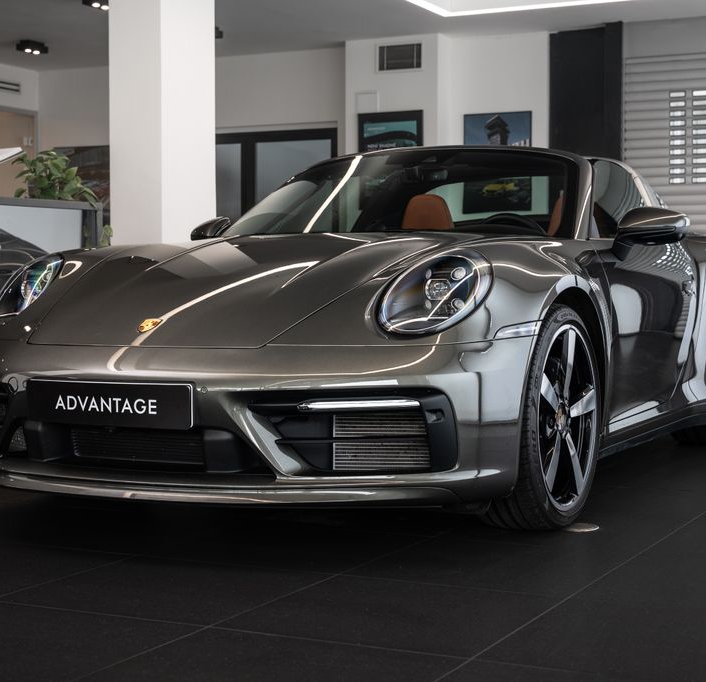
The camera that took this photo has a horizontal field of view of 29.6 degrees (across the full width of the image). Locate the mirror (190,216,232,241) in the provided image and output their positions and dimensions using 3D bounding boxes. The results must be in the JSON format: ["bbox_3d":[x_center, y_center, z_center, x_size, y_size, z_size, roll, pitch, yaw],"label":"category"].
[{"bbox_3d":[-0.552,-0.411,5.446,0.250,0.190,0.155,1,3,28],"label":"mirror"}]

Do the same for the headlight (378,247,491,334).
[{"bbox_3d":[0.212,-0.132,3.499,0.270,0.235,0.360,1,3,28],"label":"headlight"}]

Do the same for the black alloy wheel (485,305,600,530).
[{"bbox_3d":[0.525,0.216,3.898,0.245,0.670,0.675,1,3,28],"label":"black alloy wheel"}]

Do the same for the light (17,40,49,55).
[{"bbox_3d":[-2.910,-2.673,12.188,0.120,0.095,0.280,1,3,27],"label":"light"}]

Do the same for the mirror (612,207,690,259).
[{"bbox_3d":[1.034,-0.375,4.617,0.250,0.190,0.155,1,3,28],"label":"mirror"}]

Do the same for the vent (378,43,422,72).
[{"bbox_3d":[0.416,-2.516,11.852,0.435,0.240,0.050,1,3,27],"label":"vent"}]

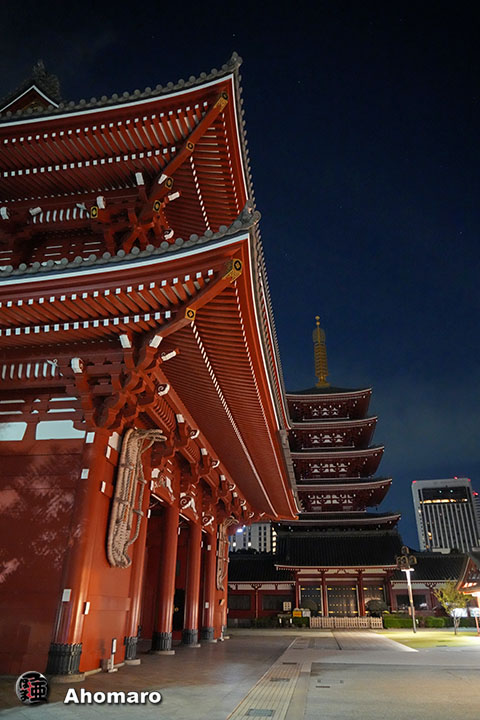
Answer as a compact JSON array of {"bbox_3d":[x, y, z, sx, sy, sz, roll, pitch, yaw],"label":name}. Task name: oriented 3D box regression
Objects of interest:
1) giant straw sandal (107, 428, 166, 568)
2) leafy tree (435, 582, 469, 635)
[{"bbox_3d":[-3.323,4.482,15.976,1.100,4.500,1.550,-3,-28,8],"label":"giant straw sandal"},{"bbox_3d":[17.733,20.645,40.104,2.900,4.050,2.800,-3,-28,8],"label":"leafy tree"}]

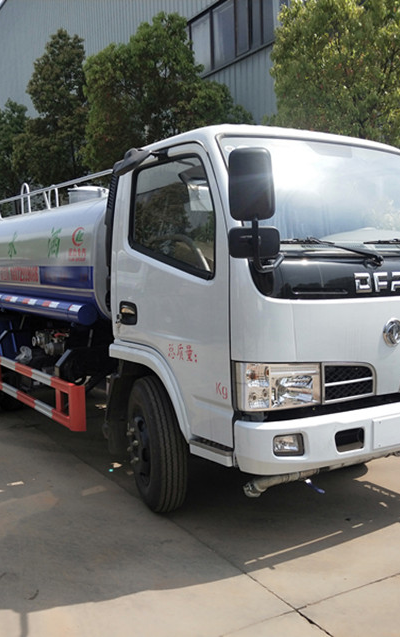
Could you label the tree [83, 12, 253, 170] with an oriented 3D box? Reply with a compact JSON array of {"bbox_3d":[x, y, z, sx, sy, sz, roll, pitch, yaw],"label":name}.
[{"bbox_3d":[-0.833,-3.376,14.312,3.900,7.220,3.800,-1,5,-3],"label":"tree"}]

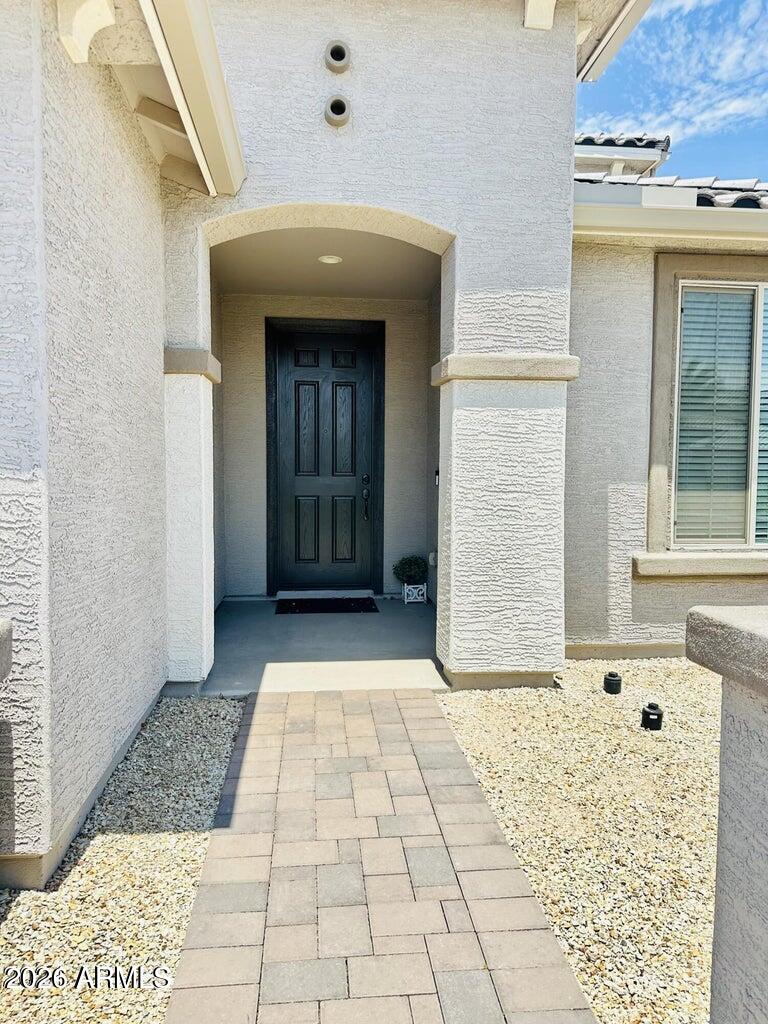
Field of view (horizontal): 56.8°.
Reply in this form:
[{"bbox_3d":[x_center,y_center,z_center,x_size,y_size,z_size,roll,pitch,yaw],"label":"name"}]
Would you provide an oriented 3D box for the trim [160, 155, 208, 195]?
[{"bbox_3d":[-1.047,-1.785,3.752,0.285,0.125,0.040,21,2,-7],"label":"trim"}]

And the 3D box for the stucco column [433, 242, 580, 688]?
[{"bbox_3d":[0.710,-0.261,4.317,0.760,2.545,0.550,0,4,-6],"label":"stucco column"}]

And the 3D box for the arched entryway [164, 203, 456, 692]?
[{"bbox_3d":[-0.417,-0.338,4.181,1.600,2.695,0.490,0,4,-6],"label":"arched entryway"}]

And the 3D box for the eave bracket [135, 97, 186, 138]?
[{"bbox_3d":[-1.017,-1.820,3.307,0.255,0.195,0.060,0,3,-6],"label":"eave bracket"}]

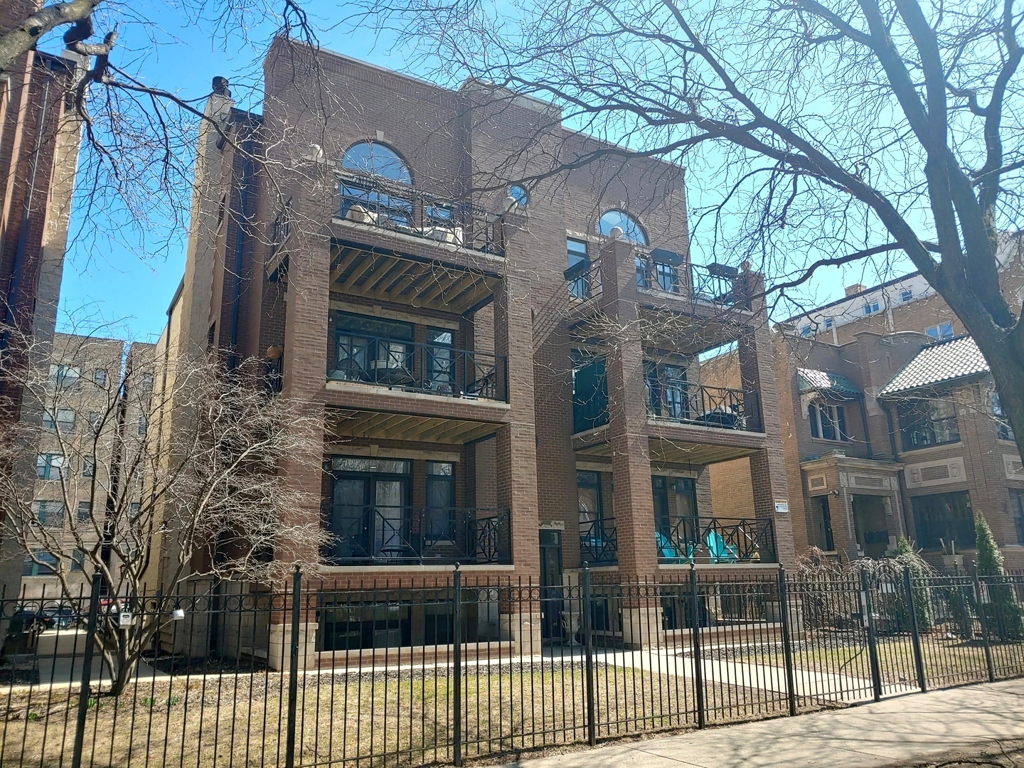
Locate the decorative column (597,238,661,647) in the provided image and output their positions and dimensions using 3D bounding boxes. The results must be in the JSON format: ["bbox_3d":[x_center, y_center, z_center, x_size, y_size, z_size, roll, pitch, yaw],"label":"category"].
[{"bbox_3d":[2.715,1.079,17.089,0.615,9.350,0.615,7,-17,-29],"label":"decorative column"}]

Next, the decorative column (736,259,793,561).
[{"bbox_3d":[6.604,1.584,19.247,0.615,9.580,0.615,7,-17,-29],"label":"decorative column"}]

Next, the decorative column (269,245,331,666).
[{"bbox_3d":[-3.786,0.431,13.426,0.615,8.890,0.615,7,-17,-29],"label":"decorative column"}]

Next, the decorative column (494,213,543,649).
[{"bbox_3d":[0.081,0.734,15.628,0.615,9.330,0.615,7,-17,-29],"label":"decorative column"}]

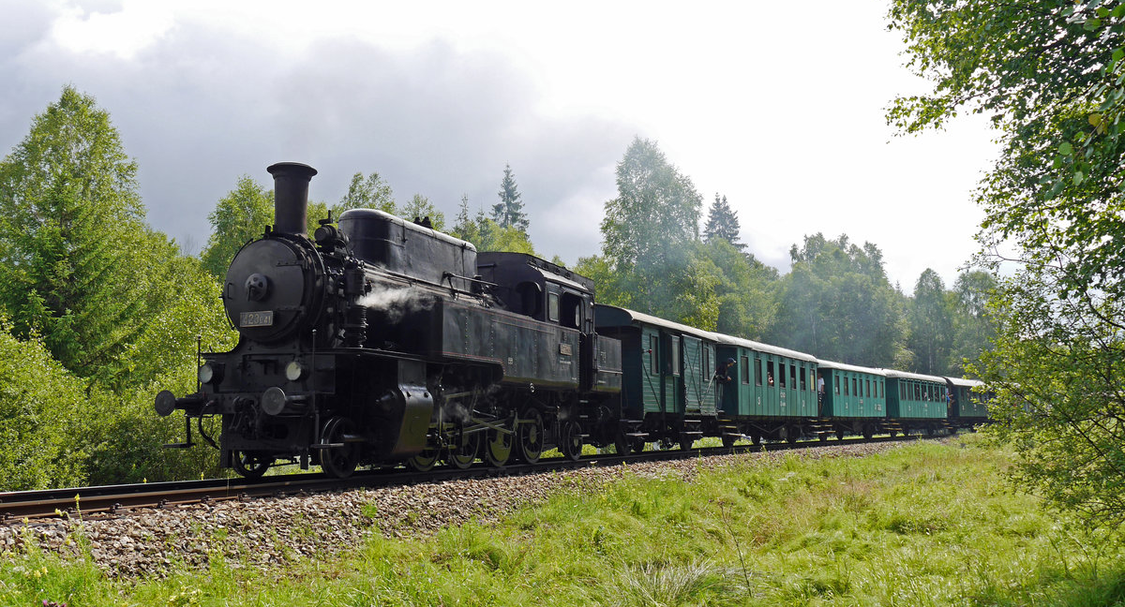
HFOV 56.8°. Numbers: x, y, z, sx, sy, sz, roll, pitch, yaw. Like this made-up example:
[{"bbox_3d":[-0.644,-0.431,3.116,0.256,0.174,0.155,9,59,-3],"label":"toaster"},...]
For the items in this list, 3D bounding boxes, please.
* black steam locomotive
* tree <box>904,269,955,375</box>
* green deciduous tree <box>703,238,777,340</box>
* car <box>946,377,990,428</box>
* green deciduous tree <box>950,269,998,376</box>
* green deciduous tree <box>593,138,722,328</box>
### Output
[{"bbox_3d":[-2.135,0.766,19.385,3.000,4.520,12.400,-3,-8,22],"label":"black steam locomotive"},{"bbox_3d":[31.776,4.242,89.106,4.400,14.680,4.400,0,-7,0],"label":"tree"},{"bbox_3d":[9.918,2.127,57.293,4.500,11.610,4.500,0,-7,0],"label":"green deciduous tree"},{"bbox_3d":[27.583,7.307,73.429,2.950,3.850,11.200,-5,-9,36],"label":"car"},{"bbox_3d":[36.380,4.367,91.093,4.600,14.900,4.600,0,-7,0],"label":"green deciduous tree"},{"bbox_3d":[4.232,-0.427,47.110,5.800,14.620,5.800,0,-7,0],"label":"green deciduous tree"}]

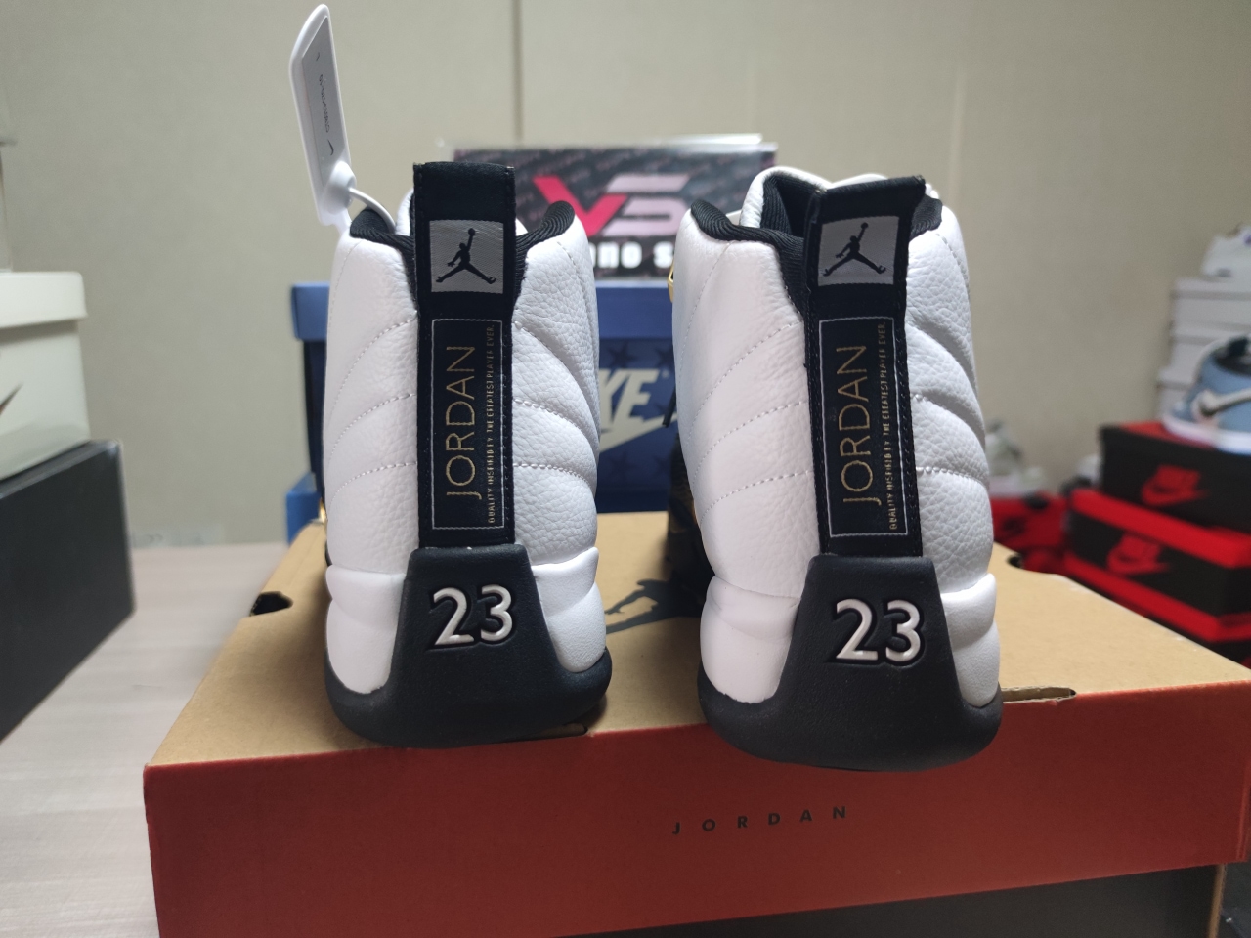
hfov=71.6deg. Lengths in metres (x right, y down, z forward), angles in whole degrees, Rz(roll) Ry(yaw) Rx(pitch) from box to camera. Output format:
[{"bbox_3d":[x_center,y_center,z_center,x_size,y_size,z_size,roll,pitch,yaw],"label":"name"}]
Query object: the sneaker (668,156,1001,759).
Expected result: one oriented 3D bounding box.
[{"bbox_3d":[0.075,-0.030,0.357,0.115,0.170,0.300,2,13,4],"label":"sneaker"}]

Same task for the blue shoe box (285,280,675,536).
[{"bbox_3d":[-0.033,-0.074,0.657,0.354,0.125,0.228,-1,13,-5],"label":"blue shoe box"}]

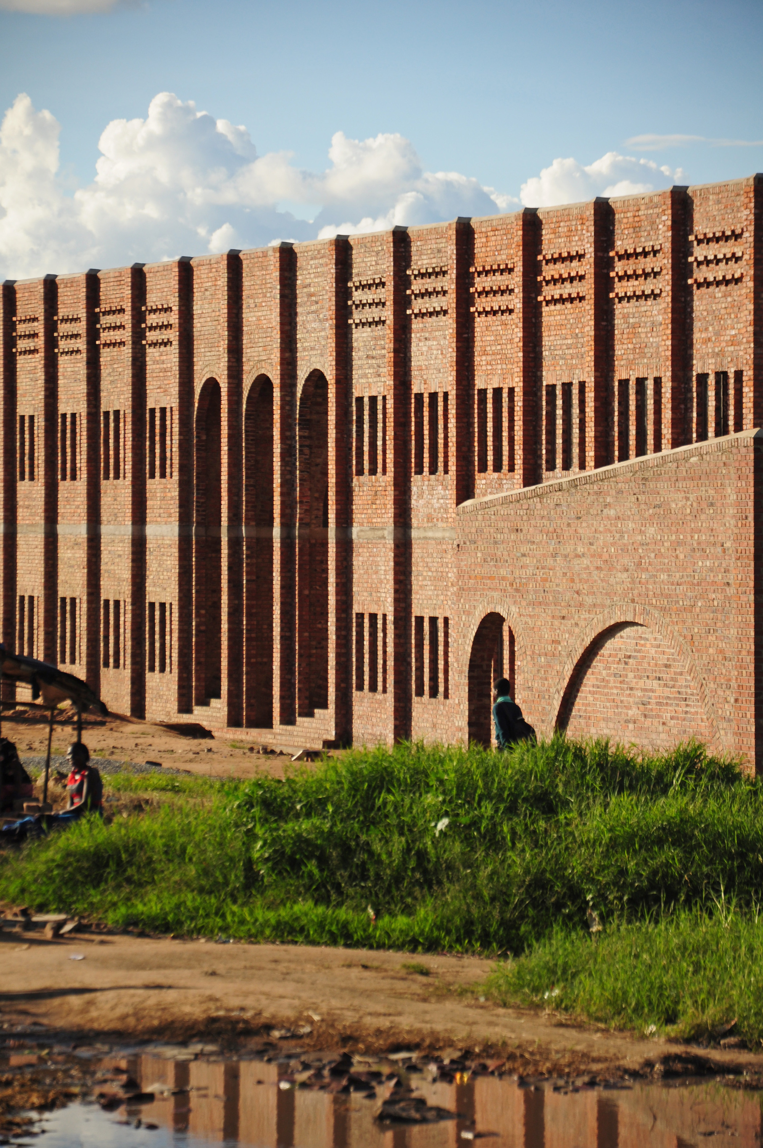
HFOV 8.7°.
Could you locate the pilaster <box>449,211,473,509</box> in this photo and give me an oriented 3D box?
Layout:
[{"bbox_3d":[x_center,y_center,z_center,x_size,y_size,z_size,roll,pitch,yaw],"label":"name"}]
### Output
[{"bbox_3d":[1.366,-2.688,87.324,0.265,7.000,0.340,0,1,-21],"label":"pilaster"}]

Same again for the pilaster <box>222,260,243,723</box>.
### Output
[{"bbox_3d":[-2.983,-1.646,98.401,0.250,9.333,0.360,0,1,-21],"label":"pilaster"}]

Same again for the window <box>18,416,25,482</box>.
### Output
[{"bbox_3d":[-8.094,-2.844,113.308,0.180,1.475,0.445,0,1,-21],"label":"window"}]

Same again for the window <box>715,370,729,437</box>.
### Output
[{"bbox_3d":[5.369,-2.412,77.661,0.200,1.440,0.445,0,1,-21],"label":"window"}]

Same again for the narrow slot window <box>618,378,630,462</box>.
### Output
[{"bbox_3d":[4.019,-2.434,81.101,0.200,1.440,0.445,0,1,-21],"label":"narrow slot window"}]

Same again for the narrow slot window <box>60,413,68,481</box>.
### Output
[{"bbox_3d":[-6.970,-2.797,110.447,0.180,1.475,0.445,0,1,-21],"label":"narrow slot window"}]

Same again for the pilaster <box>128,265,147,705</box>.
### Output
[{"bbox_3d":[-5.203,-1.731,105.528,0.260,9.578,0.345,0,1,-21],"label":"pilaster"}]

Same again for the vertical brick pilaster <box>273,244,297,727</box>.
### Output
[{"bbox_3d":[-1.905,-1.711,97.136,0.260,9.400,0.345,0,1,-21],"label":"vertical brick pilaster"}]

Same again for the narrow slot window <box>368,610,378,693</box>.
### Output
[{"bbox_3d":[-0.080,1.391,87.541,0.120,1.377,0.419,0,1,-21],"label":"narrow slot window"}]

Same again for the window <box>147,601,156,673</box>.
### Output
[{"bbox_3d":[-4.767,1.336,104.895,0.180,1.475,0.445,0,1,-21],"label":"window"}]

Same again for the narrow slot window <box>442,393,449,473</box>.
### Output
[{"bbox_3d":[1.271,-2.550,90.470,0.150,1.500,0.430,0,1,-21],"label":"narrow slot window"}]

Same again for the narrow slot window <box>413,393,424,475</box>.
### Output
[{"bbox_3d":[0.760,-2.570,91.781,0.150,1.502,0.430,0,1,-21],"label":"narrow slot window"}]

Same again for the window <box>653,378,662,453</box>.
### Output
[{"bbox_3d":[4.511,-2.416,79.847,0.150,1.450,0.430,0,1,-21],"label":"window"}]

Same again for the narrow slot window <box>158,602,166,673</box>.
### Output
[{"bbox_3d":[-4.381,1.317,102.572,0.200,1.439,0.445,0,1,-21],"label":"narrow slot window"}]

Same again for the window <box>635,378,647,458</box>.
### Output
[{"bbox_3d":[4.054,-2.337,76.873,0.120,1.361,0.419,0,1,-21],"label":"window"}]

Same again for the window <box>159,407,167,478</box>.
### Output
[{"bbox_3d":[-4.534,-2.762,105.387,0.150,1.506,0.430,0,1,-21],"label":"window"}]

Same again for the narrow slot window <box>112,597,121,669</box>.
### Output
[{"bbox_3d":[-5.628,1.298,107.084,0.180,1.475,0.445,0,1,-21],"label":"narrow slot window"}]

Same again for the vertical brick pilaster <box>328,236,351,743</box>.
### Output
[{"bbox_3d":[-0.761,-1.460,88.768,0.222,9.006,0.345,0,1,-21],"label":"vertical brick pilaster"}]

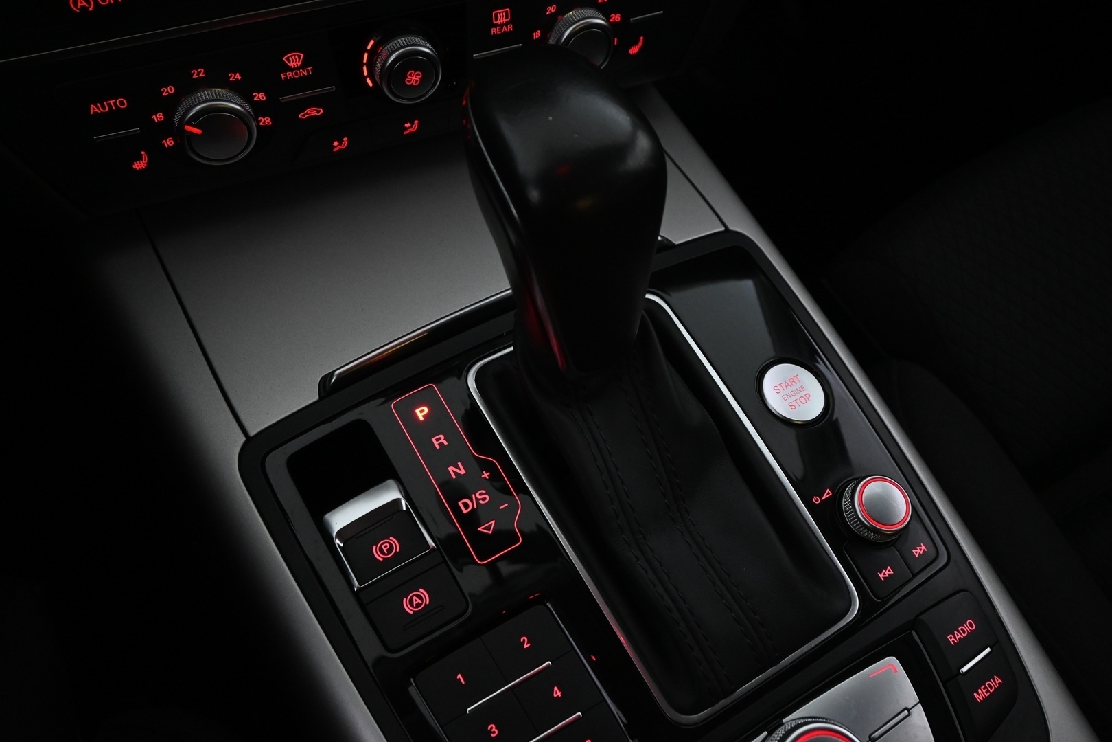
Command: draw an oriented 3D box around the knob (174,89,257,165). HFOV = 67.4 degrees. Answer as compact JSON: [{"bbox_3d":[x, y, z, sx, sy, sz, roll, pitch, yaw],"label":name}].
[{"bbox_3d":[-0.128,-0.091,0.316,0.030,0.030,0.010,-19,56,-16],"label":"knob"}]

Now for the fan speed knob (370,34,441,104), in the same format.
[{"bbox_3d":[-0.058,-0.118,0.333,0.027,0.027,0.009,-19,56,-16],"label":"fan speed knob"}]

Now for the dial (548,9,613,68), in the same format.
[{"bbox_3d":[0.012,-0.139,0.359,0.030,0.030,0.010,-19,56,-16],"label":"dial"}]

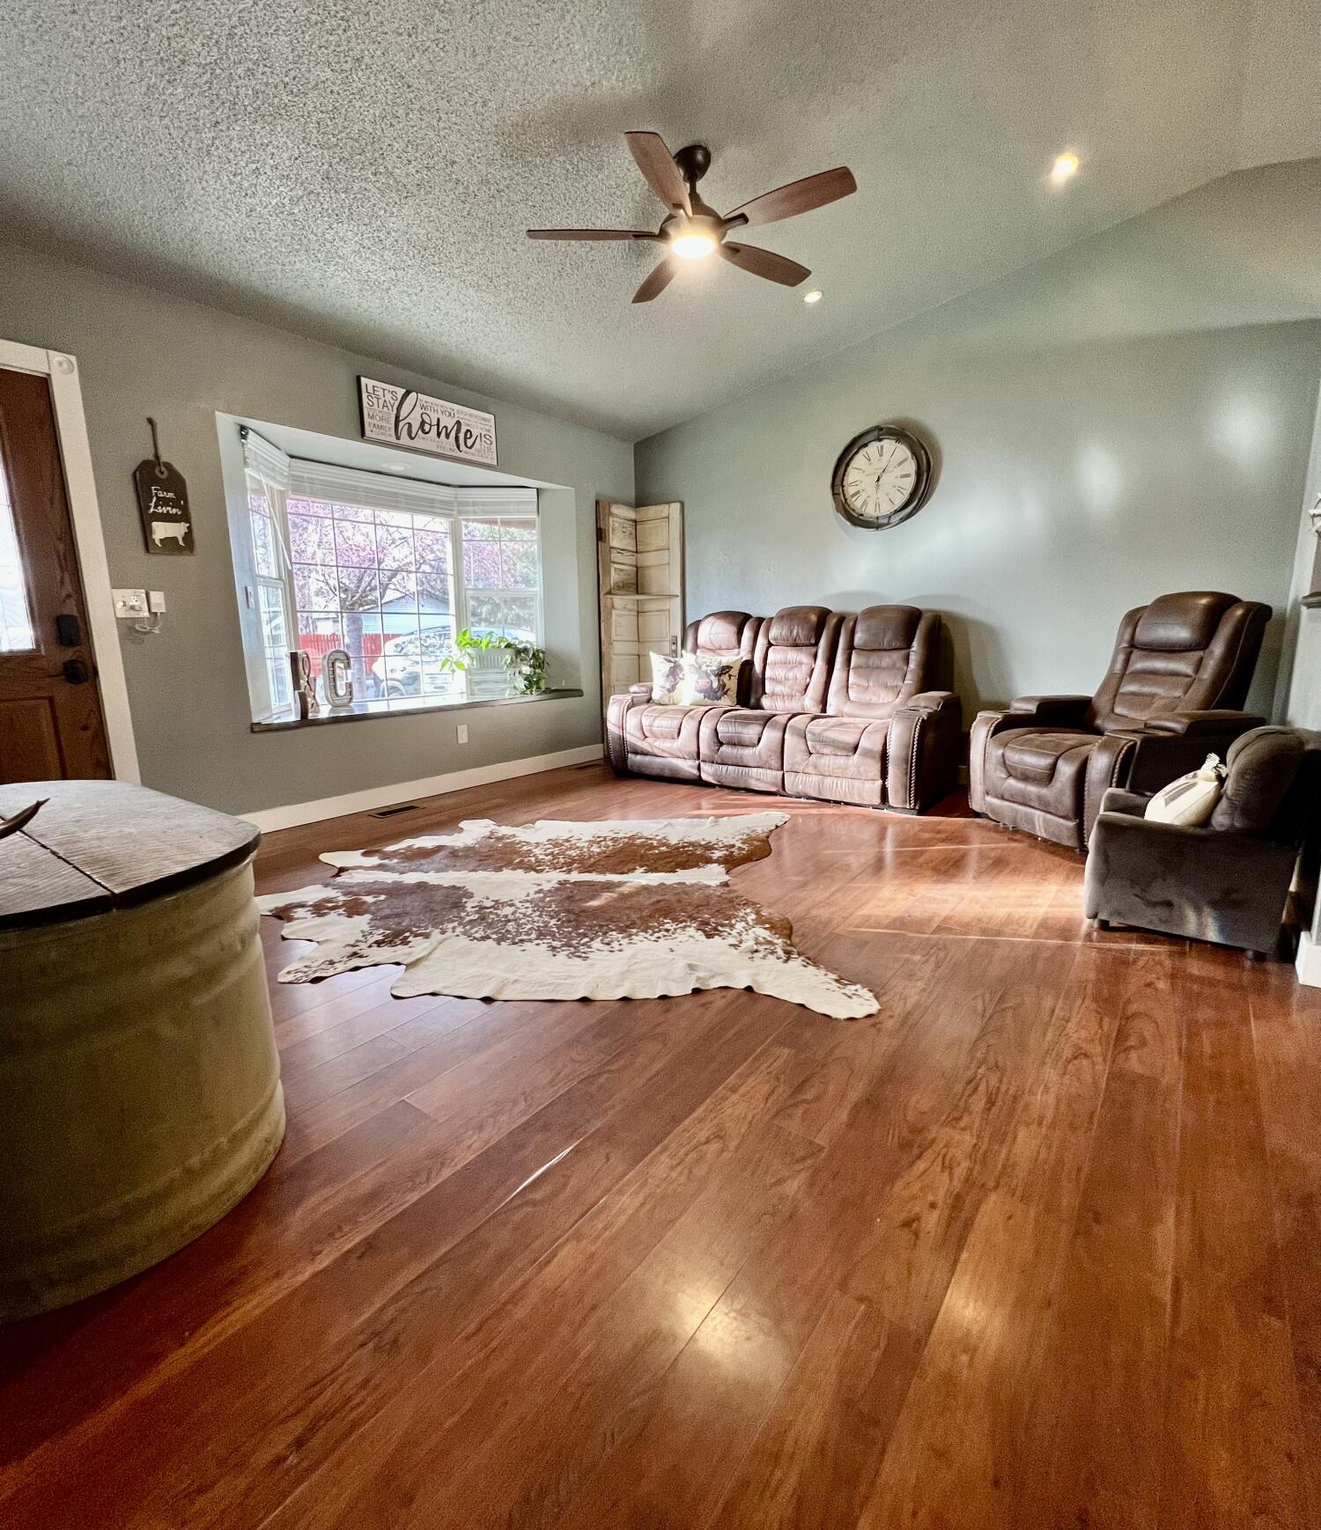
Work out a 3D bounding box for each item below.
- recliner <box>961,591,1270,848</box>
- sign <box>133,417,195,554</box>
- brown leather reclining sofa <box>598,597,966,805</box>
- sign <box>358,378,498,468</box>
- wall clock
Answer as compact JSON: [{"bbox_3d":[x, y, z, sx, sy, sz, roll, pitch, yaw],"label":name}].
[{"bbox_3d":[2.278,-0.245,3.228,0.950,1.150,0.930,-4,11,-16],"label":"recliner"},{"bbox_3d":[-2.239,-1.252,2.985,0.025,0.575,0.210,8,14,38],"label":"sign"},{"bbox_3d":[0.802,-0.491,4.611,2.300,1.160,0.980,8,14,38],"label":"brown leather reclining sofa"},{"bbox_3d":[-1.346,-2.040,3.971,0.040,0.312,0.905,8,14,38],"label":"sign"},{"bbox_3d":[1.413,-1.870,4.294,0.635,0.635,0.075,8,14,38],"label":"wall clock"}]

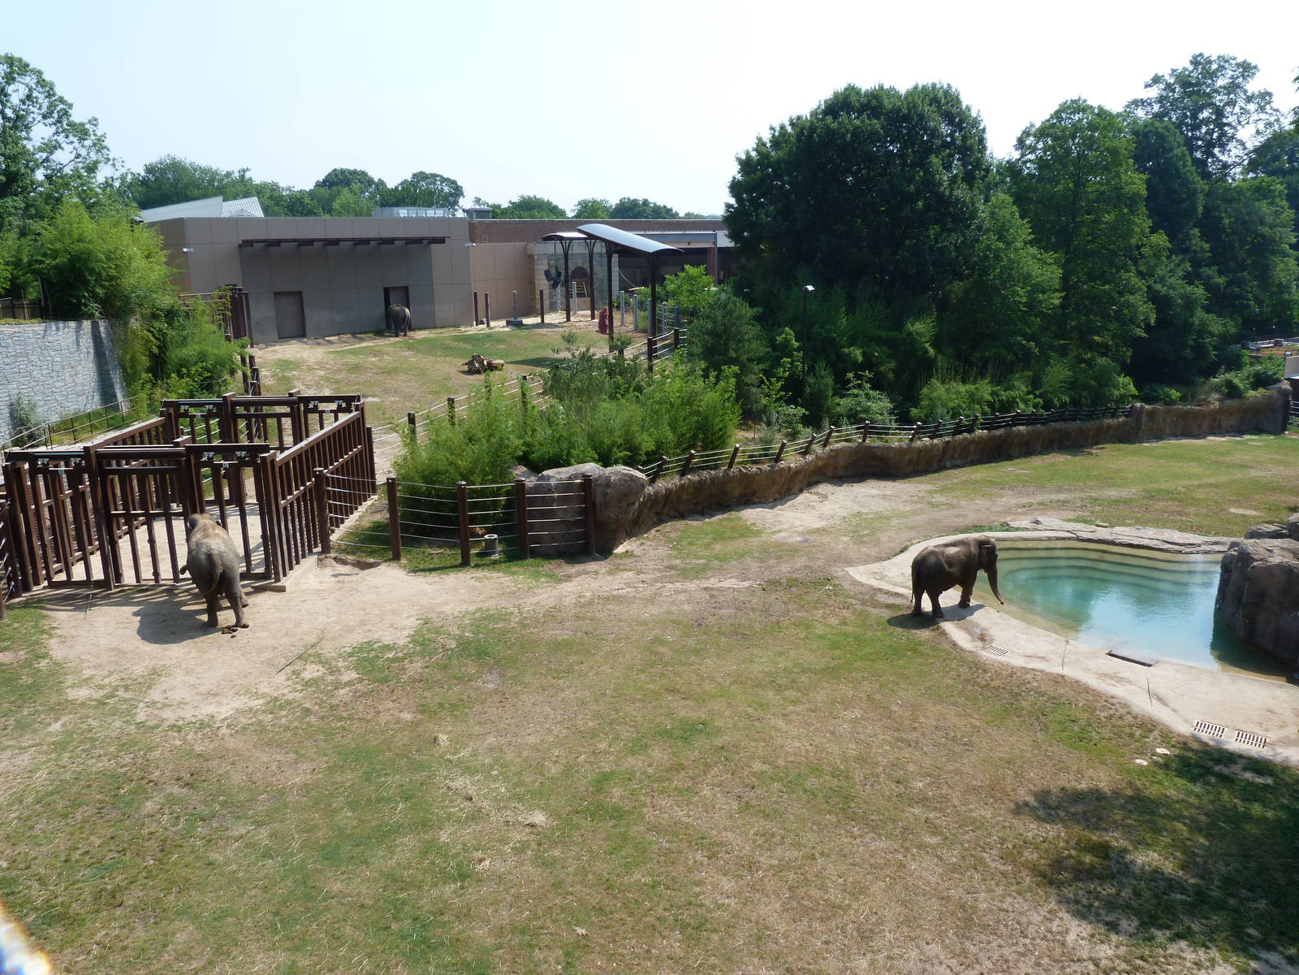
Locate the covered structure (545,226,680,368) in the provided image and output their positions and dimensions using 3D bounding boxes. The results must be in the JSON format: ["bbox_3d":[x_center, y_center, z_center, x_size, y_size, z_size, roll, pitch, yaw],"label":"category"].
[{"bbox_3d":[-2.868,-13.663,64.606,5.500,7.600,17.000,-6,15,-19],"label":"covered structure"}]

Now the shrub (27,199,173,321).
[{"bbox_3d":[-28.998,-11.894,49.595,7.200,5.933,5.000,-9,16,-28],"label":"shrub"}]

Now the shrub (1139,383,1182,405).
[{"bbox_3d":[31.930,-5.760,58.520,2.330,1.580,1.870,7,15,28],"label":"shrub"}]

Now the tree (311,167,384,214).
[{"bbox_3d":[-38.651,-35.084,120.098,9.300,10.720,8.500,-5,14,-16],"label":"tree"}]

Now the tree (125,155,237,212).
[{"bbox_3d":[-54.780,-30.030,111.360,12.370,17.890,10.510,-7,15,-24],"label":"tree"}]

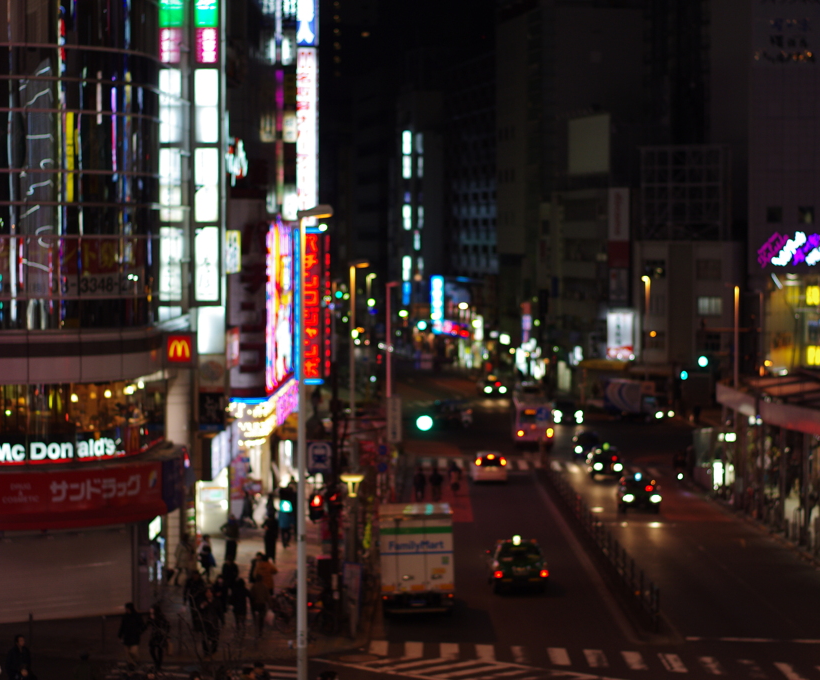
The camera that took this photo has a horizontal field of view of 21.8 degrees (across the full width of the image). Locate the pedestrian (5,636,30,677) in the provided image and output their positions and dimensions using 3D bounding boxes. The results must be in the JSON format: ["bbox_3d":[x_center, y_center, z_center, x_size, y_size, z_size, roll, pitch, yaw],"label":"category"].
[{"bbox_3d":[-8.765,7.466,47.700,0.540,1.720,0.360,-1,3,-24],"label":"pedestrian"}]

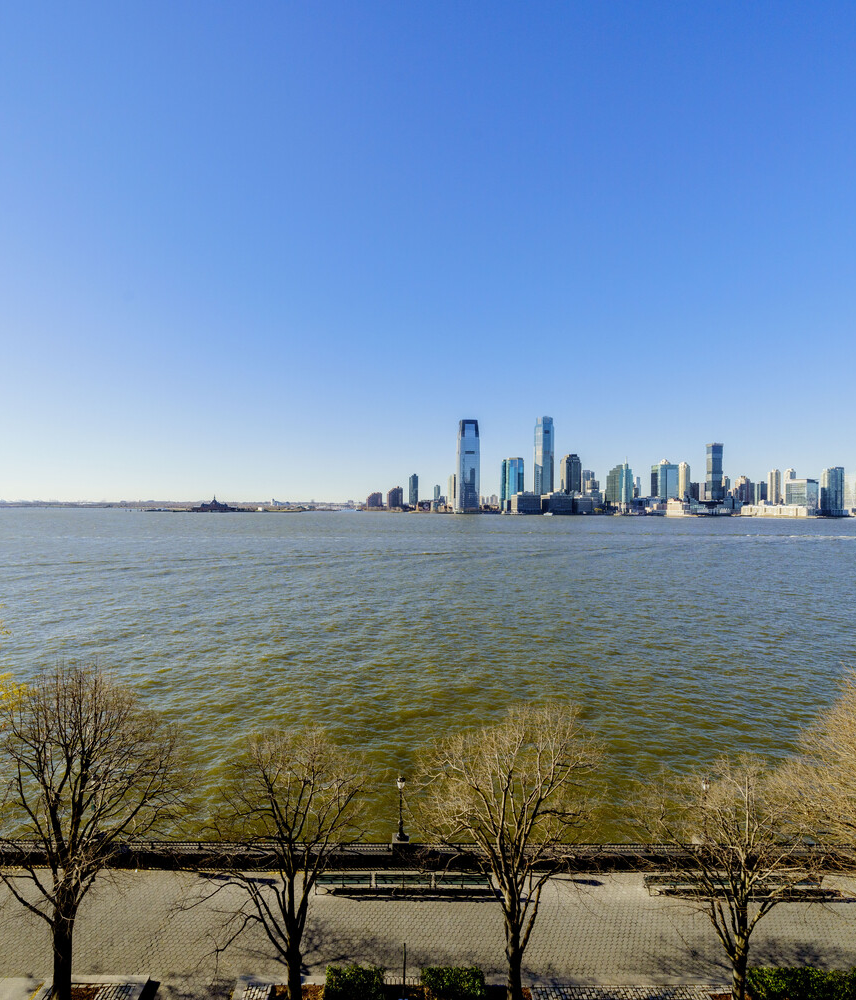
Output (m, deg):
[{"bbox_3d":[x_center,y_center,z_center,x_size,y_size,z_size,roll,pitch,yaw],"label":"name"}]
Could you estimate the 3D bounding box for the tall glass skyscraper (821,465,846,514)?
[{"bbox_3d":[1053.020,-19.950,1300.520,42.000,128.000,25.000,1,-1,-6],"label":"tall glass skyscraper"}]

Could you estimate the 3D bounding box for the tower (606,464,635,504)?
[{"bbox_3d":[516.772,-31.178,1350.000,38.000,140.200,72.000,1,-1,-5],"label":"tower"}]

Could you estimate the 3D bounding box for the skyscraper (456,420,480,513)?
[{"bbox_3d":[105.700,-83.780,1313.260,50.000,238.000,52.000,1,-1,-6],"label":"skyscraper"}]

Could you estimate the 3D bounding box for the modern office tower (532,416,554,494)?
[{"bbox_3d":[330.000,-98.220,1419.500,36.000,274.000,52.000,1,-1,-8],"label":"modern office tower"}]

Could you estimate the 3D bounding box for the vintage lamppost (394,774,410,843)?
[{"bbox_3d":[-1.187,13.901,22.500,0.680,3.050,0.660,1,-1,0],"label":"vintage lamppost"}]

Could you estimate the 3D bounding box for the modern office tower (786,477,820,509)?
[{"bbox_3d":[1048.050,-5.640,1400.340,36.000,102.000,68.000,1,-1,-6],"label":"modern office tower"}]

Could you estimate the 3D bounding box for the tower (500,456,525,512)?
[{"bbox_3d":[237.078,-41.212,1395.000,56.000,157.700,48.000,1,-1,-5],"label":"tower"}]

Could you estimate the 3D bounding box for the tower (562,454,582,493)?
[{"bbox_3d":[409.863,-45.774,1425.000,41.000,169.100,44.000,1,-1,-5],"label":"tower"}]

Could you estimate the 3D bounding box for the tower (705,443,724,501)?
[{"bbox_3d":[850.411,-62.847,1485.000,32.000,213.400,30.000,1,-1,-5],"label":"tower"}]

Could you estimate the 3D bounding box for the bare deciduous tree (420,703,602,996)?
[{"bbox_3d":[2.671,11.402,16.050,5.600,9.600,5.400,1,-1,0],"label":"bare deciduous tree"}]

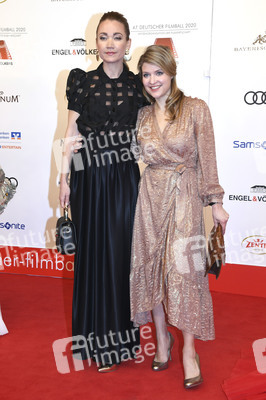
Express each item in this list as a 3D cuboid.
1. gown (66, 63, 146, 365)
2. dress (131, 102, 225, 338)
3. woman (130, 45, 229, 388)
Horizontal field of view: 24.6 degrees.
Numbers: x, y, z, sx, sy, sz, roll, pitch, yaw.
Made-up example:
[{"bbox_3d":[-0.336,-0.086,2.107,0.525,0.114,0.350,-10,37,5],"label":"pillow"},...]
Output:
[{"bbox_3d":[-0.127,0.083,3.100,0.460,1.490,0.380,1,6,0],"label":"gown"},{"bbox_3d":[0.203,0.082,2.979,0.500,1.150,0.400,2,7,9],"label":"dress"},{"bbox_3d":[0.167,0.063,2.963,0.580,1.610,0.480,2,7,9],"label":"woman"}]

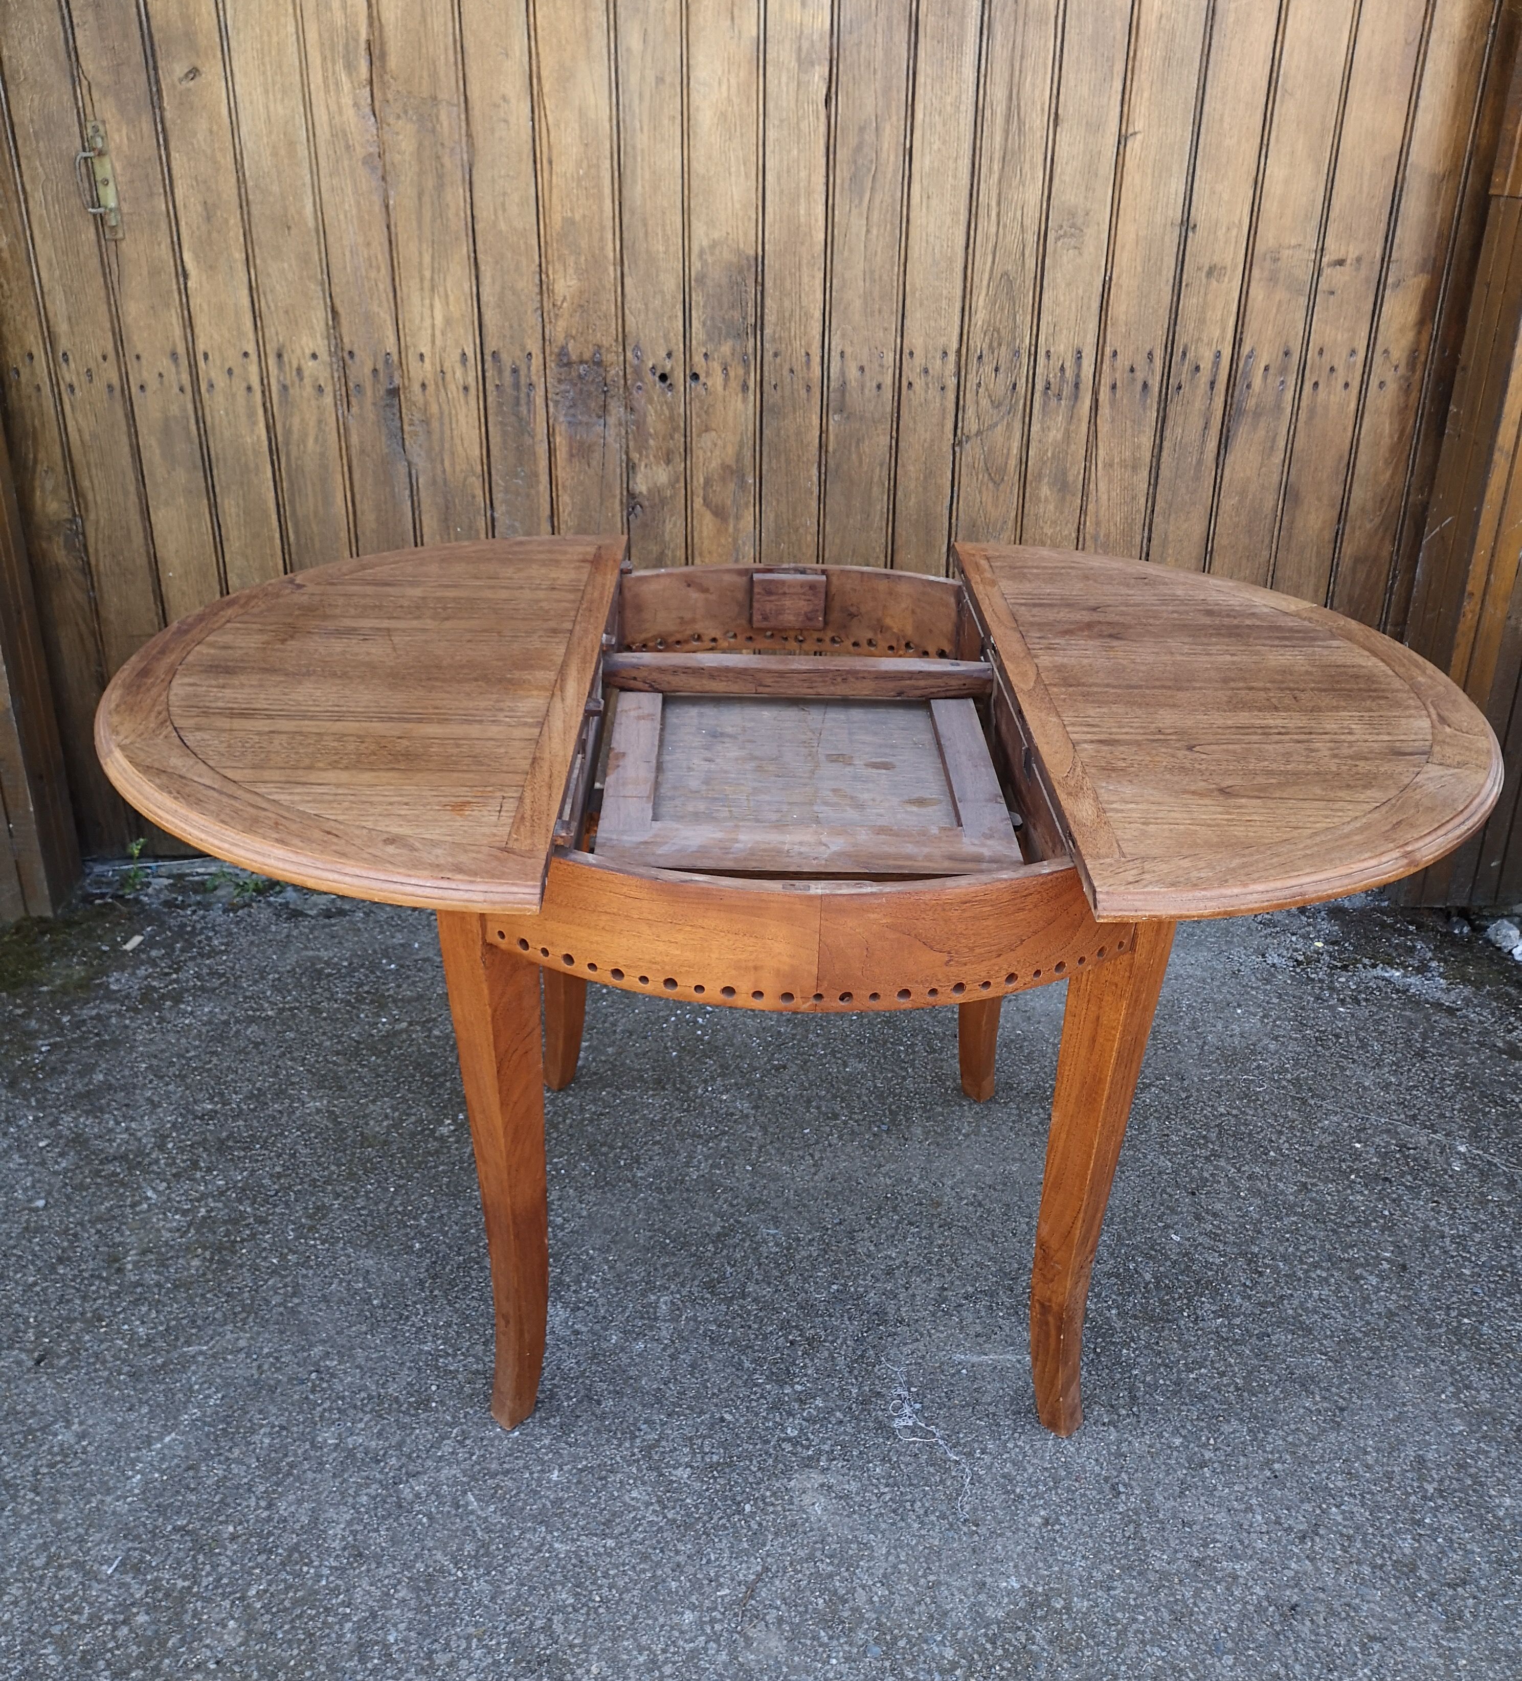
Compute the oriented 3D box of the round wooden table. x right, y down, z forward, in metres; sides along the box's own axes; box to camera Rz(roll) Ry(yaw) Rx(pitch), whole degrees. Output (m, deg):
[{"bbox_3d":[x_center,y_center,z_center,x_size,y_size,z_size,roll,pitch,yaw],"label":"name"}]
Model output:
[{"bbox_3d":[0.032,0.160,1.785,1.367,0.760,0.946,1,27,-1],"label":"round wooden table"}]

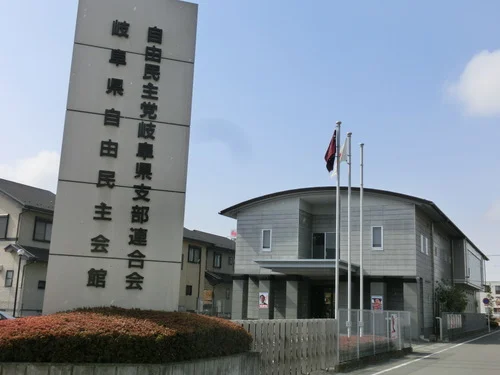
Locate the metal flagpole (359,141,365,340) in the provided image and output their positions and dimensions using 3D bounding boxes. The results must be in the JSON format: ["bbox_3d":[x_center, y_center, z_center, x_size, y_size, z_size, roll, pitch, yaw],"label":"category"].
[{"bbox_3d":[4.750,2.255,23.266,0.170,8.600,0.170,-4,-13,27],"label":"metal flagpole"}]

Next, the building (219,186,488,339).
[{"bbox_3d":[12.970,8.595,53.564,15.600,9.800,43.500,-4,-13,27],"label":"building"}]

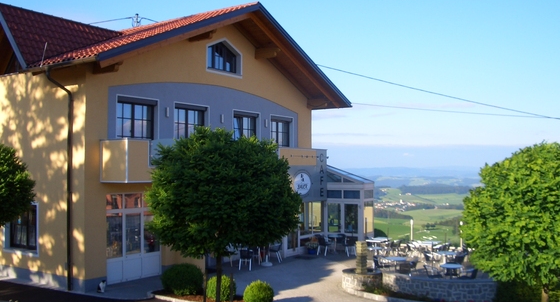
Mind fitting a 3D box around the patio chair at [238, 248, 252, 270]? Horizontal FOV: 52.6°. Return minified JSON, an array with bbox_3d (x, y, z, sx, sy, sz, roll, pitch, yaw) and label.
[{"bbox_3d":[-1.280,4.029,21.220,0.570,0.840,0.580,0,-2,7],"label":"patio chair"}]

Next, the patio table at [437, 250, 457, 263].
[{"bbox_3d":[5.953,4.012,20.234,0.700,0.740,0.700,0,-2,0],"label":"patio table"}]

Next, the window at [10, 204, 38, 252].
[{"bbox_3d":[-8.960,2.700,19.765,1.895,1.525,0.200,-1,-2,36],"label":"window"}]

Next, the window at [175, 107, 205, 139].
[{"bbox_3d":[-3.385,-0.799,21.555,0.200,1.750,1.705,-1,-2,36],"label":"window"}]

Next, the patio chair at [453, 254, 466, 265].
[{"bbox_3d":[6.122,3.925,19.203,0.560,0.840,0.580,2,-2,-43],"label":"patio chair"}]

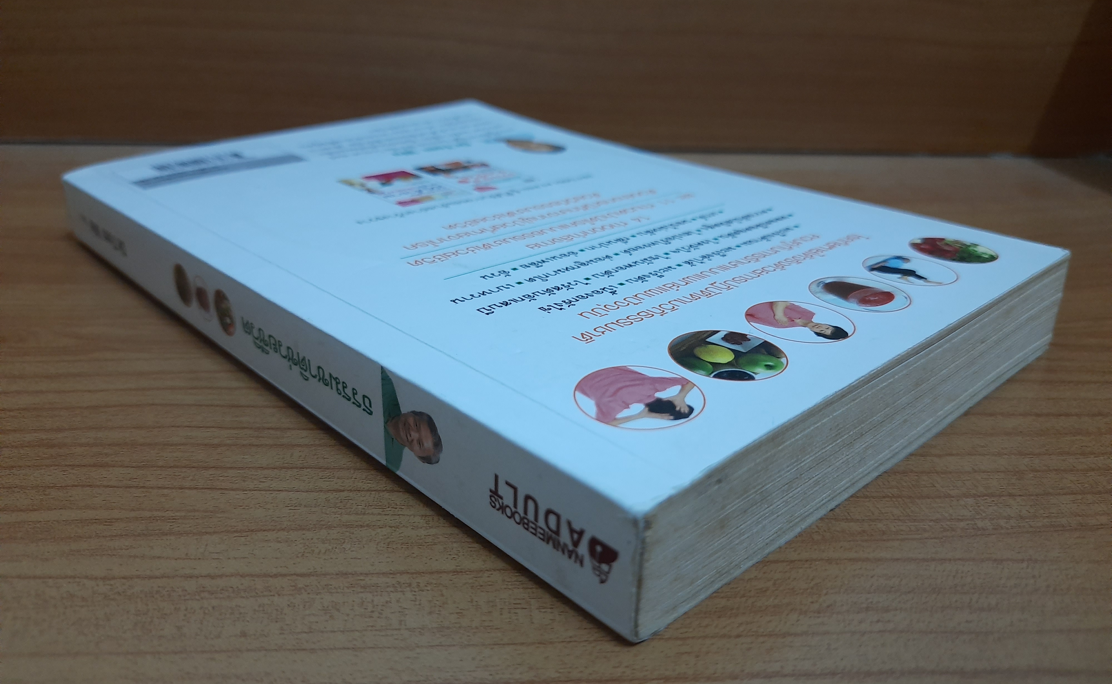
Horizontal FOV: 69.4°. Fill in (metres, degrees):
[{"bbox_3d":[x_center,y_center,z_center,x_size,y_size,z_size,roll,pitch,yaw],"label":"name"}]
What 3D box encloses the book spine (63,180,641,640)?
[{"bbox_3d":[-0.063,-0.008,0.172,0.014,0.019,0.225,-20,31,-40],"label":"book spine"}]

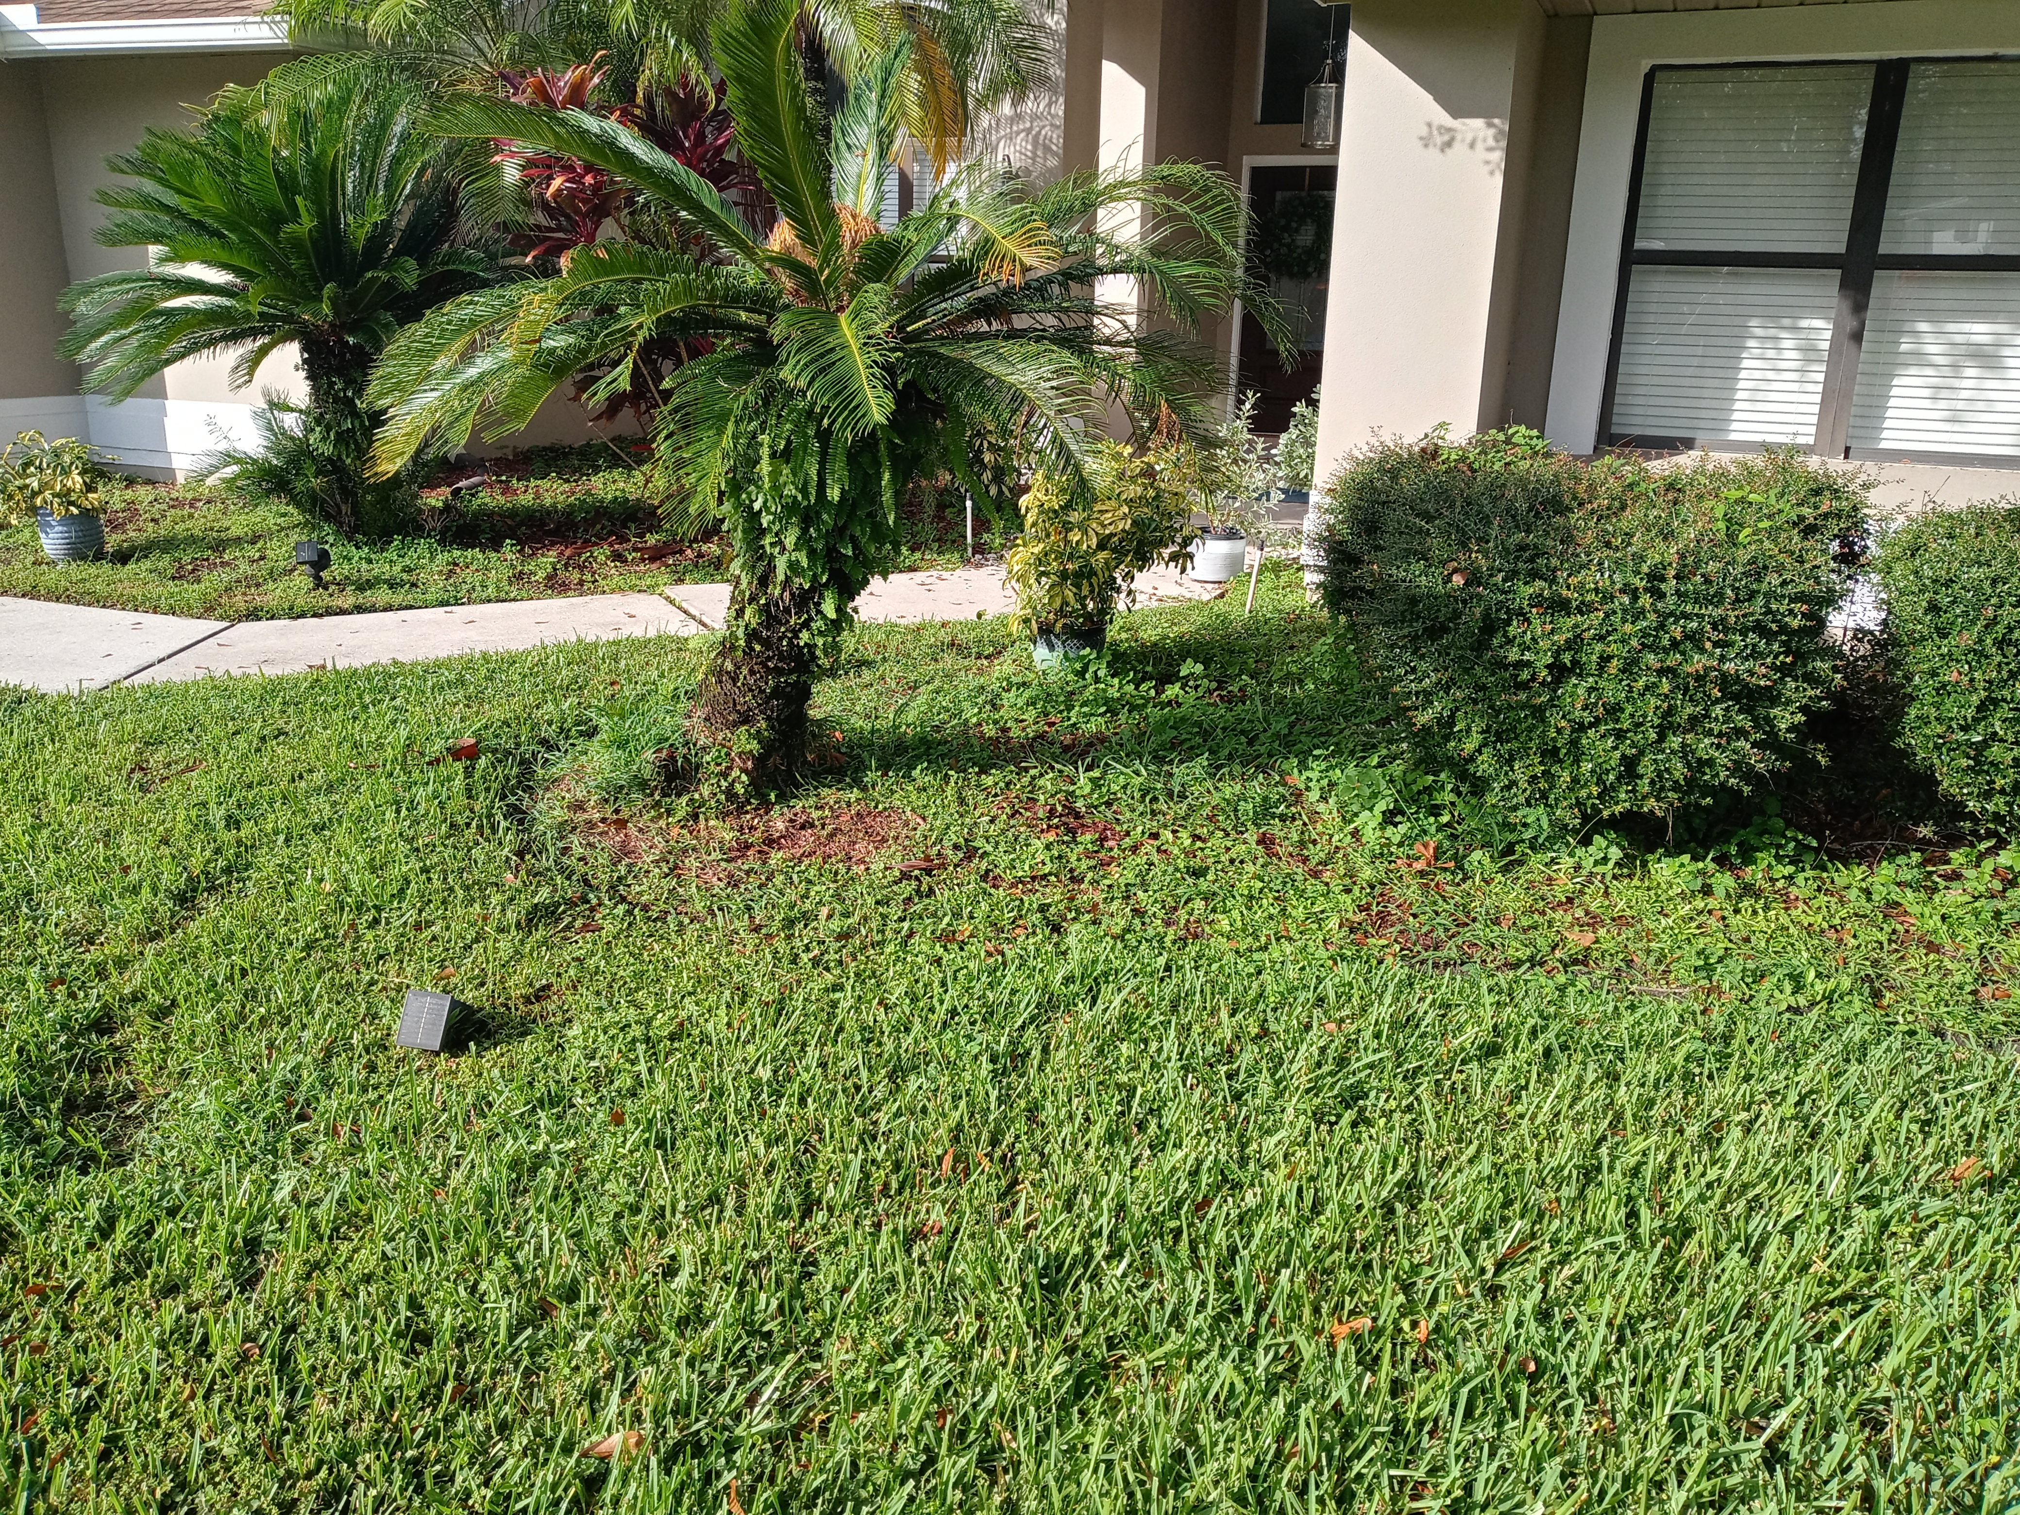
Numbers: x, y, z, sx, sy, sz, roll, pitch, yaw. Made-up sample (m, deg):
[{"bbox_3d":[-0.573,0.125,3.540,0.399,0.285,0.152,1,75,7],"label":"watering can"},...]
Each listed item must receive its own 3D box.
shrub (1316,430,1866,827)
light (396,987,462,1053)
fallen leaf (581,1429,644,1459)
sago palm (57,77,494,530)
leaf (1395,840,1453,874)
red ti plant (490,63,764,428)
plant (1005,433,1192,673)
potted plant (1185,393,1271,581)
[{"bbox_3d":[1.812,-0.454,5.134,1.620,1.000,1.200,7,18,19],"label":"shrub"},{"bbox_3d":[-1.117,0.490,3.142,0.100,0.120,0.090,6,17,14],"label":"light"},{"bbox_3d":[-0.509,0.877,2.095,0.085,0.030,0.045,-3,17,-14],"label":"fallen leaf"},{"bbox_3d":[-3.818,-2.359,8.717,2.300,2.280,2.250,-6,18,-22],"label":"sago palm"},{"bbox_3d":[1.089,0.245,4.295,0.150,0.070,0.100,1,17,0],"label":"leaf"},{"bbox_3d":[-2.488,-3.084,10.578,1.750,2.500,1.600,1,17,0],"label":"red ti plant"},{"bbox_3d":[0.352,-0.790,6.338,0.720,0.880,0.660,1,17,0],"label":"plant"},{"bbox_3d":[1.115,-1.357,8.219,0.470,0.920,0.430,1,17,0],"label":"potted plant"}]

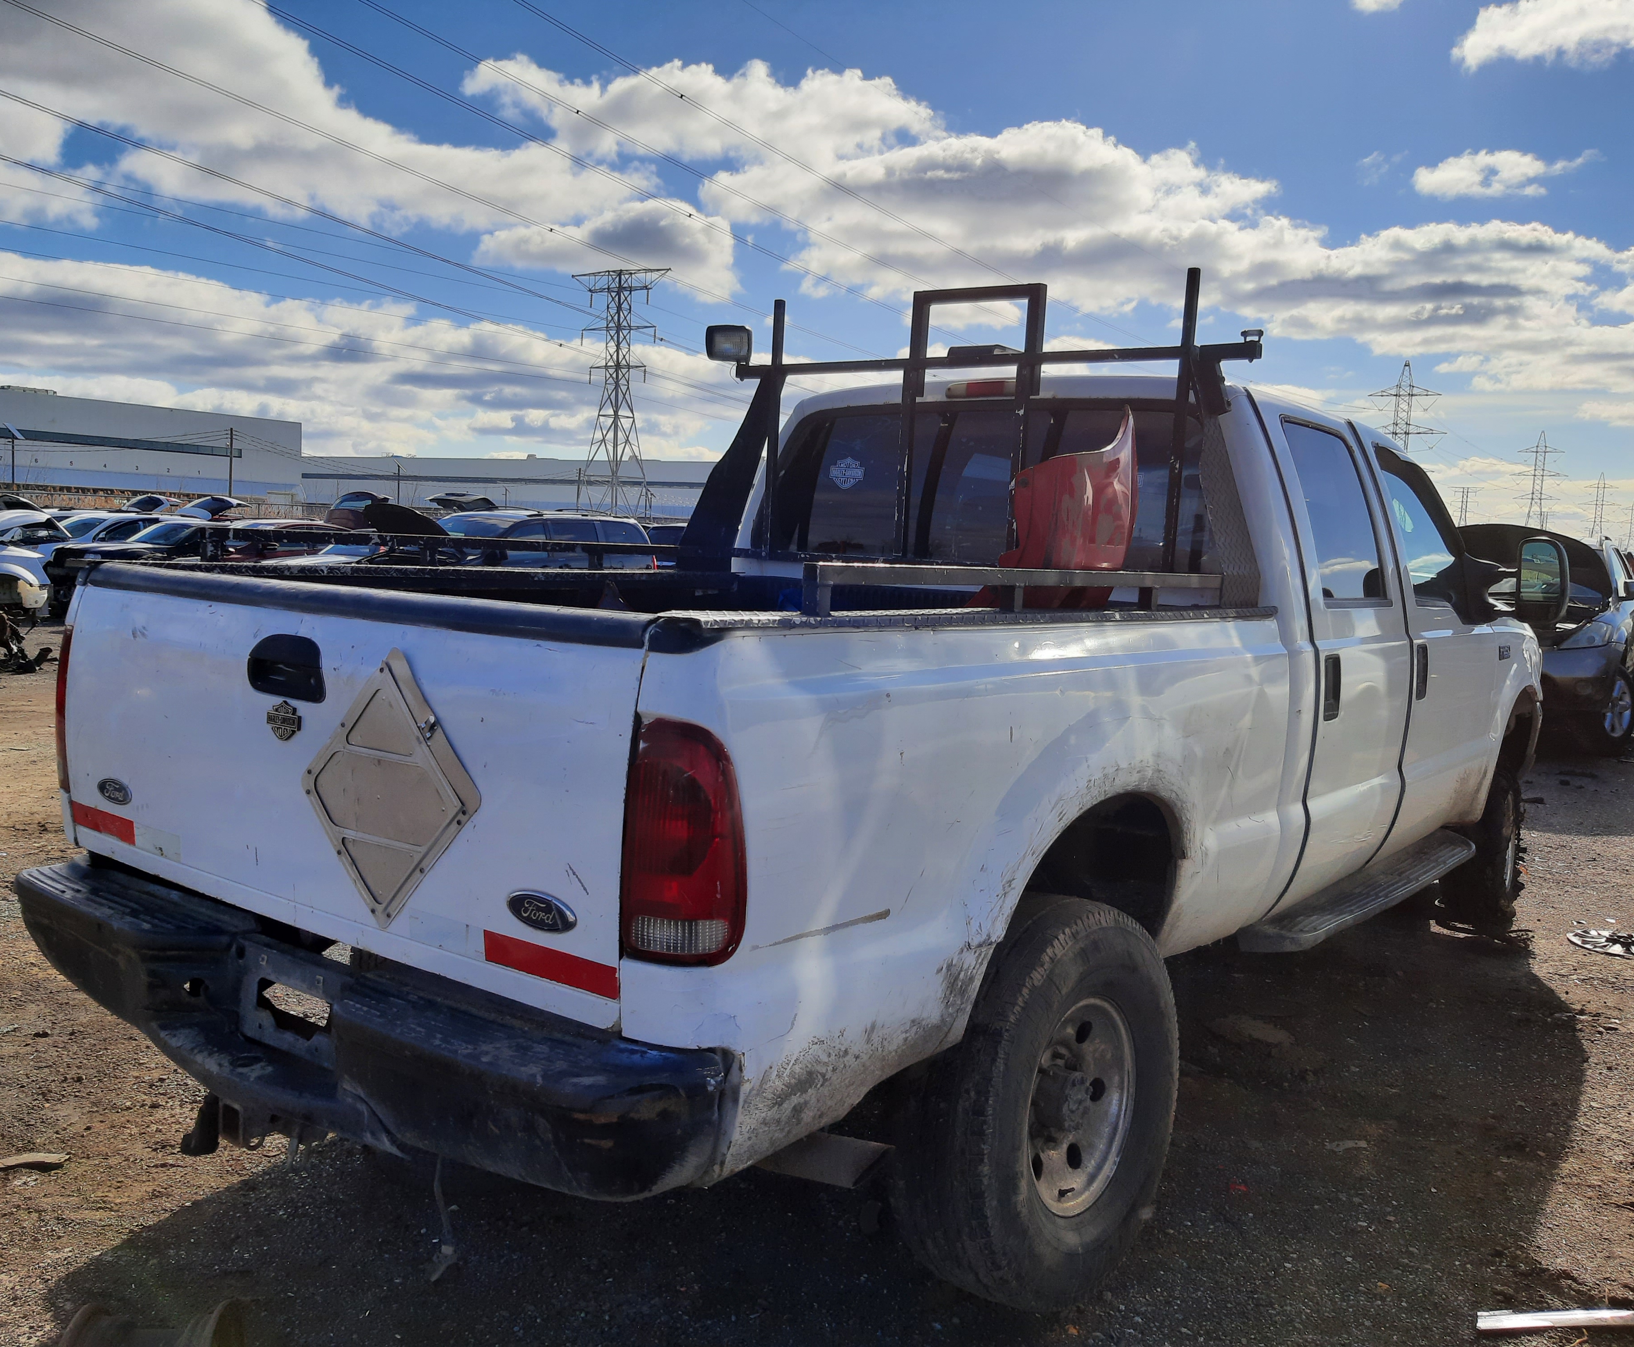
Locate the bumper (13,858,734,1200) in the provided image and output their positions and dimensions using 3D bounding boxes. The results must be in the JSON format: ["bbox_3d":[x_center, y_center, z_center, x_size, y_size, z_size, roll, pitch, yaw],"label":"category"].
[{"bbox_3d":[-0.887,0.570,2.292,1.910,0.320,0.270,6,6,37],"label":"bumper"}]

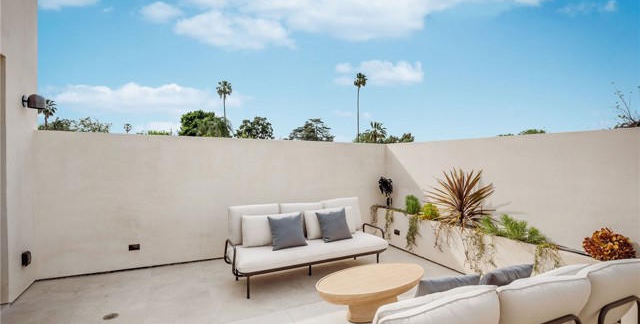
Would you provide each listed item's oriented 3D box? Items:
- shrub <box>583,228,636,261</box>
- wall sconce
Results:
[{"bbox_3d":[2.589,0.750,2.712,0.310,0.300,0.370,0,1,-26],"label":"shrub"},{"bbox_3d":[-3.179,-0.673,3.377,0.180,0.160,0.150,0,1,-26],"label":"wall sconce"}]

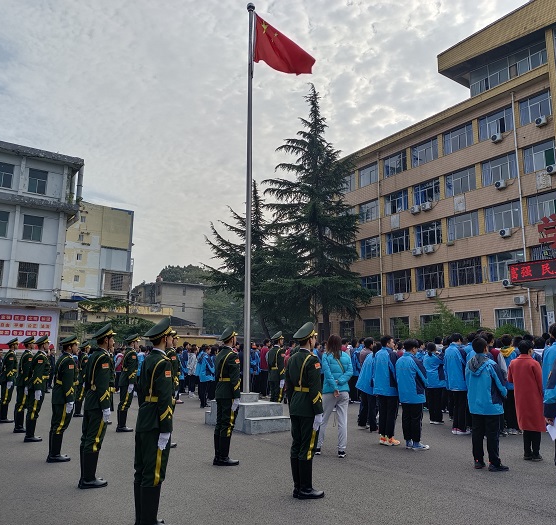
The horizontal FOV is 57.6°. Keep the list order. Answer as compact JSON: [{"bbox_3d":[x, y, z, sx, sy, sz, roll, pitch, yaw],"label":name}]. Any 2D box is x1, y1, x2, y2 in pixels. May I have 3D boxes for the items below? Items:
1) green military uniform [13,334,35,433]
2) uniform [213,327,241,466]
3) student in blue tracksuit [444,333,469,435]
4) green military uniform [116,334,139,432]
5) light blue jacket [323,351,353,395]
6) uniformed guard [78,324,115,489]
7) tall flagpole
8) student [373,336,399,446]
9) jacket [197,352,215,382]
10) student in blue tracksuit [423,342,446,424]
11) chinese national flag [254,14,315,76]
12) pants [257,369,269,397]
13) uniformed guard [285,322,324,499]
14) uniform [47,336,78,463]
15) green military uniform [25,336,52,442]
[{"bbox_3d":[-4.909,2.350,9.781,0.330,1.799,0.490,7,-12,-34],"label":"green military uniform"},{"bbox_3d":[-0.708,1.827,7.001,0.330,1.840,0.490,7,-12,-34],"label":"uniform"},{"bbox_3d":[3.383,2.264,9.552,0.340,1.847,0.500,7,-12,-34],"label":"student in blue tracksuit"},{"bbox_3d":[-2.919,2.314,9.815,0.330,1.854,0.490,7,-12,-34],"label":"green military uniform"},{"bbox_3d":[0.906,1.685,7.694,0.500,0.654,0.320,-3,-10,17],"label":"light blue jacket"},{"bbox_3d":[-2.145,1.658,6.014,0.350,1.853,0.500,7,-12,-33],"label":"uniformed guard"},{"bbox_3d":[-0.667,-1.783,11.528,0.170,9.232,0.170,0,-10,0],"label":"tall flagpole"},{"bbox_3d":[1.832,2.146,8.574,0.360,1.781,0.500,6,-12,-31],"label":"student"},{"bbox_3d":[-2.037,2.957,14.303,0.320,0.830,0.480,7,-12,-34],"label":"jacket"},{"bbox_3d":[3.417,2.616,11.045,0.360,1.714,0.480,6,-12,-32],"label":"student in blue tracksuit"},{"bbox_3d":[0.170,-5.184,11.953,1.460,1.420,0.450,2,-10,-11],"label":"chinese national flag"},{"bbox_3d":[-0.462,3.855,16.107,0.280,0.840,0.380,7,-12,-34],"label":"pants"},{"bbox_3d":[0.281,1.580,5.528,0.350,1.838,0.500,7,-12,-35],"label":"uniformed guard"},{"bbox_3d":[-3.110,1.959,7.338,0.330,1.752,0.490,7,-12,-34],"label":"uniform"},{"bbox_3d":[-4.197,2.196,8.839,0.330,1.785,0.490,7,-12,-34],"label":"green military uniform"}]

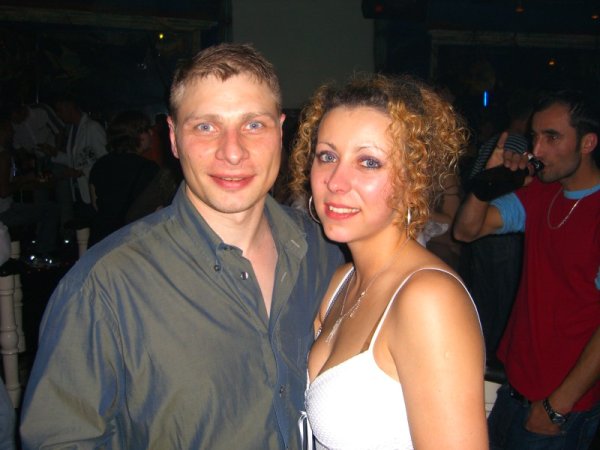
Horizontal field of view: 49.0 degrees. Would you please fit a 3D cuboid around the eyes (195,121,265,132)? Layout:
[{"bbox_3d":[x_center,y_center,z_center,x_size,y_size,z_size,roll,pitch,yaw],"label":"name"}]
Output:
[{"bbox_3d":[-0.097,-0.135,0.905,0.095,0.015,0.022,-2,8,-11],"label":"eyes"}]

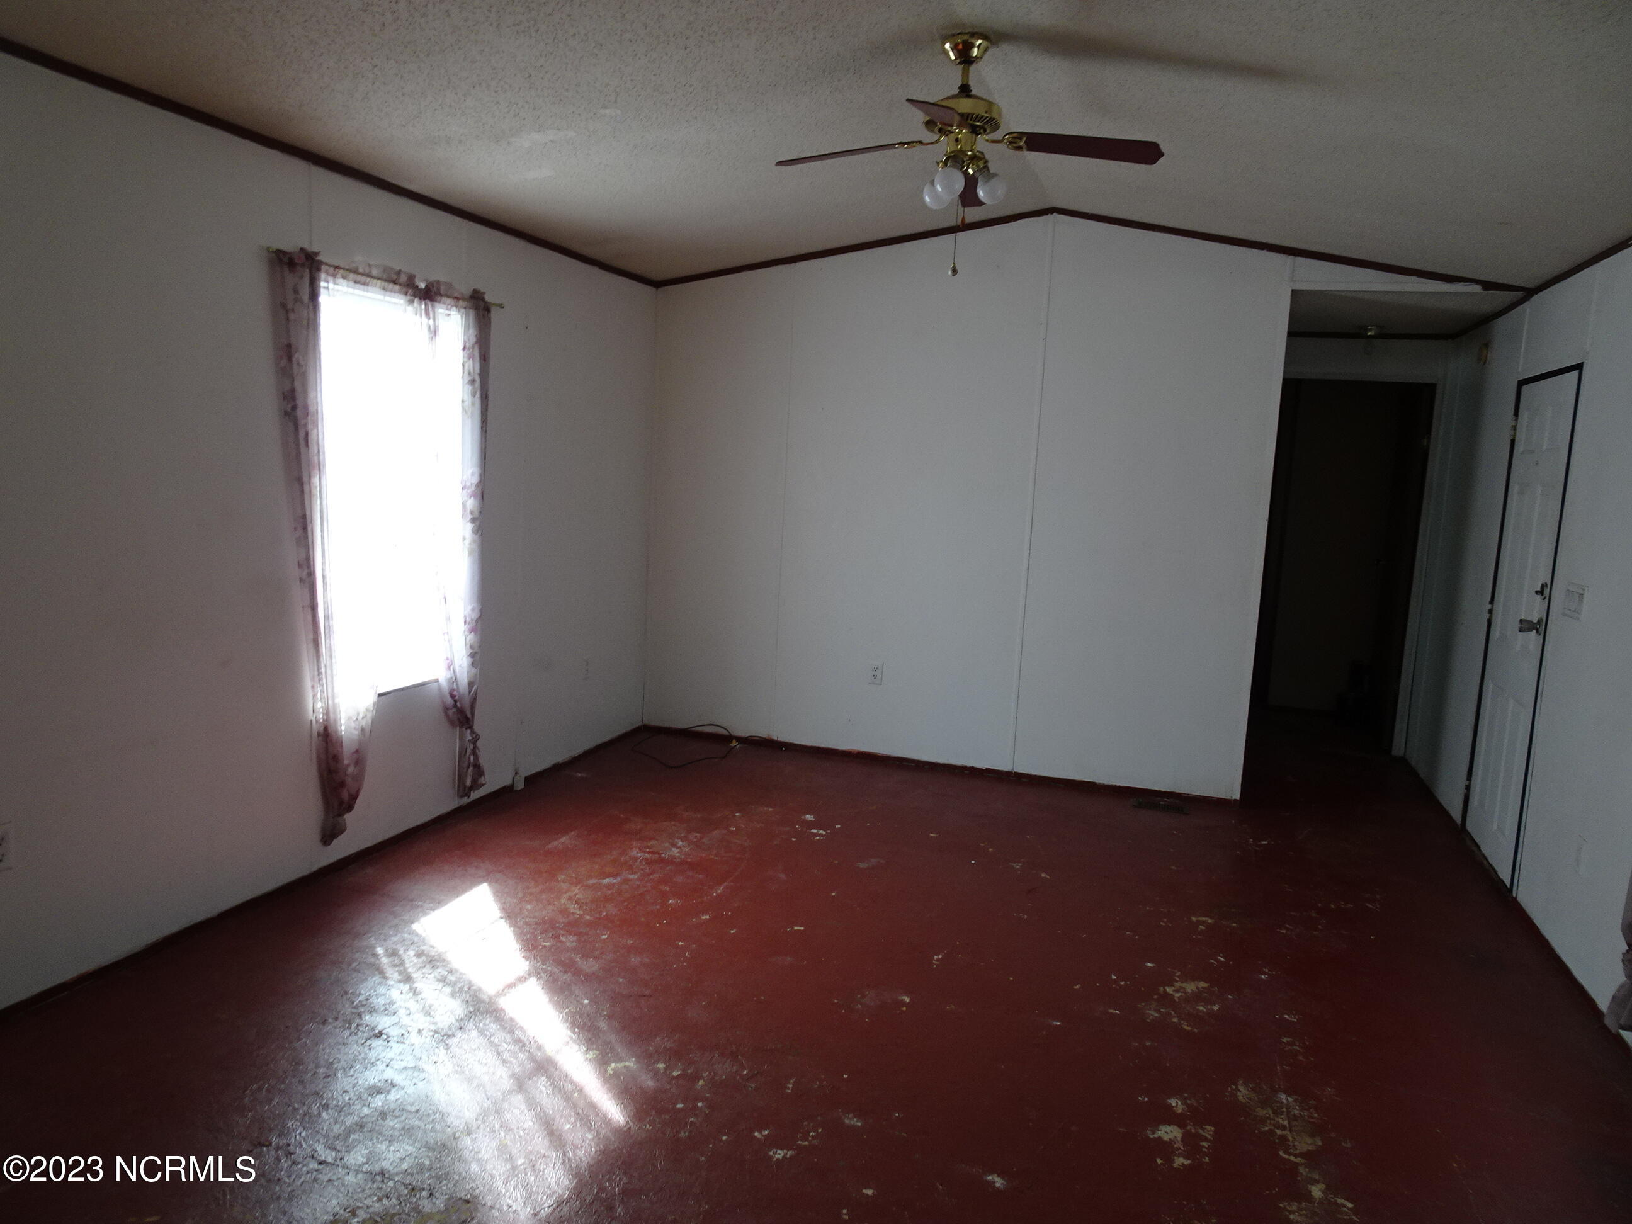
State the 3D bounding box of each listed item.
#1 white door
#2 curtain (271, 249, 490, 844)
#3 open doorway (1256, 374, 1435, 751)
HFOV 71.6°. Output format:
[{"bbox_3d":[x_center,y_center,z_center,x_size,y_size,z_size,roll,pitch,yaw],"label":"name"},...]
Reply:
[{"bbox_3d":[2.782,0.042,4.461,0.055,1.904,0.801,5,8,18],"label":"white door"},{"bbox_3d":[-1.479,-0.179,4.011,0.110,1.955,1.088,5,8,18],"label":"curtain"},{"bbox_3d":[2.910,-0.252,6.338,0.776,2.033,0.110,5,8,18],"label":"open doorway"}]

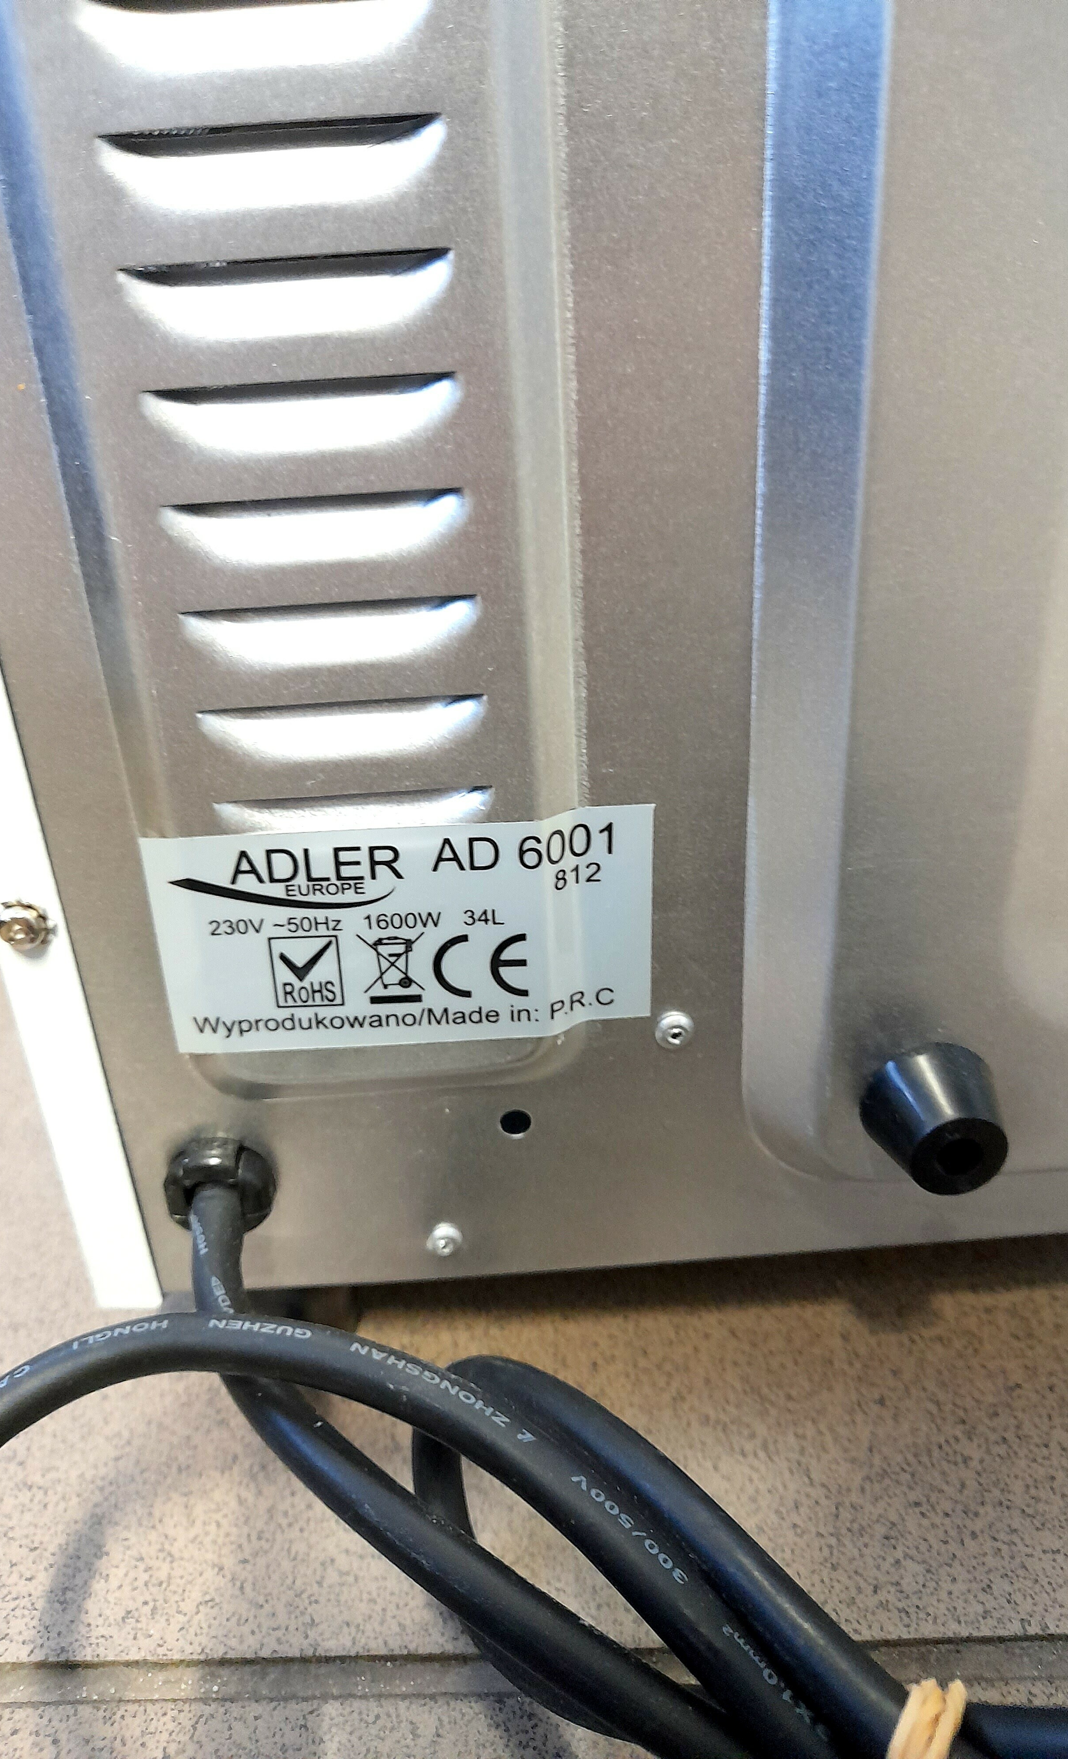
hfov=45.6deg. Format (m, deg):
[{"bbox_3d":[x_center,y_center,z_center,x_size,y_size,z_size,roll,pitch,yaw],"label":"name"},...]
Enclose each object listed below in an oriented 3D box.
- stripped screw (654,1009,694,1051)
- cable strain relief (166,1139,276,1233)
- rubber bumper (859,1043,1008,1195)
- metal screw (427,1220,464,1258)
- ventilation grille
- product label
[{"bbox_3d":[0.021,0.023,0.193,0.006,0.006,0.002,-4,26,-1],"label":"stripped screw"},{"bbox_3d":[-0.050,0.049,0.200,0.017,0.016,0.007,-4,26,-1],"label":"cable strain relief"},{"bbox_3d":[0.062,0.037,0.191,0.021,0.021,0.014,-4,26,-1],"label":"rubber bumper"},{"bbox_3d":[-0.015,0.060,0.209,0.006,0.006,0.002,-4,26,-1],"label":"metal screw"},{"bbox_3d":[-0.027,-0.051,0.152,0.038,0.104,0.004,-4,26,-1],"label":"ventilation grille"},{"bbox_3d":[-0.018,0.008,0.182,0.070,0.035,0.003,-3,26,-1],"label":"product label"}]

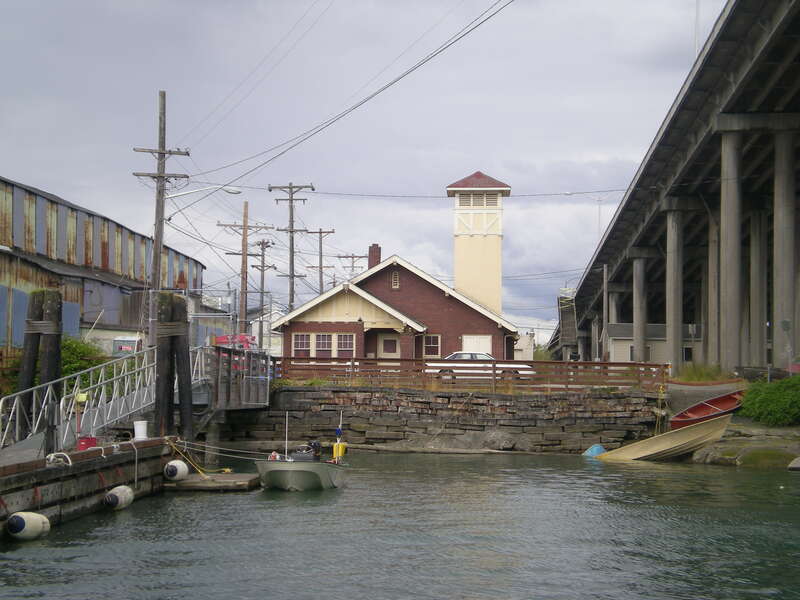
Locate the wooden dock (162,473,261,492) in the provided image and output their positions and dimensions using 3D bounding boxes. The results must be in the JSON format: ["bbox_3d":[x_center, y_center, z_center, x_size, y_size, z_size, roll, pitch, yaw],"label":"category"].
[{"bbox_3d":[-4.607,4.514,42.131,2.050,0.250,2.300,0,-2,0],"label":"wooden dock"}]

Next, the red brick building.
[{"bbox_3d":[-0.209,0.814,79.500,10.900,5.800,11.500,1,-3,0],"label":"red brick building"}]

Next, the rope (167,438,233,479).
[{"bbox_3d":[-4.865,3.846,41.500,1.550,0.970,1.700,0,-2,0],"label":"rope"}]

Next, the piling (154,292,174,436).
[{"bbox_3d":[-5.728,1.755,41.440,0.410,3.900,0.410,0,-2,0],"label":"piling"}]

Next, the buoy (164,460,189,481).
[{"bbox_3d":[-5.325,4.068,40.800,0.480,0.480,0.660,0,3,35],"label":"buoy"}]

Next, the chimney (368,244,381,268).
[{"bbox_3d":[-1.178,-1.996,79.000,0.570,1.150,0.600,1,-3,0],"label":"chimney"}]

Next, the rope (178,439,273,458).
[{"bbox_3d":[-4.207,3.560,41.000,2.300,0.480,0.450,0,-2,0],"label":"rope"}]

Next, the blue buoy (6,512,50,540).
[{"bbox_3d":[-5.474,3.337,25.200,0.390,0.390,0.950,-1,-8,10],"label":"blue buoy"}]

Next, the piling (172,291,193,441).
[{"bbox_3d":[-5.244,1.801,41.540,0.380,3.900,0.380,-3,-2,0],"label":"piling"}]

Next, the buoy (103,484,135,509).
[{"bbox_3d":[-5.037,3.534,30.600,0.390,0.390,0.920,0,0,7],"label":"buoy"}]

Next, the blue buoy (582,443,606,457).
[{"bbox_3d":[6.345,4.900,55.501,0.800,0.520,0.750,0,-2,0],"label":"blue buoy"}]

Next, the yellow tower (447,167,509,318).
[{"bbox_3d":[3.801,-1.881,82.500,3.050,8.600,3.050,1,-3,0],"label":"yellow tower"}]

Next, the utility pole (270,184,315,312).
[{"bbox_3d":[-7.296,-1.412,115.000,3.000,12.900,0.350,0,-2,0],"label":"utility pole"}]

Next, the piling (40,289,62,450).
[{"bbox_3d":[-7.030,1.584,34.500,0.420,3.550,0.420,1,-3,0],"label":"piling"}]

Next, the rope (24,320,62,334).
[{"bbox_3d":[-7.192,0.555,34.500,0.740,0.270,0.450,1,-3,0],"label":"rope"}]

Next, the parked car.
[{"bbox_3d":[3.231,2.796,69.500,4.550,1.330,1.720,1,-3,0],"label":"parked car"}]

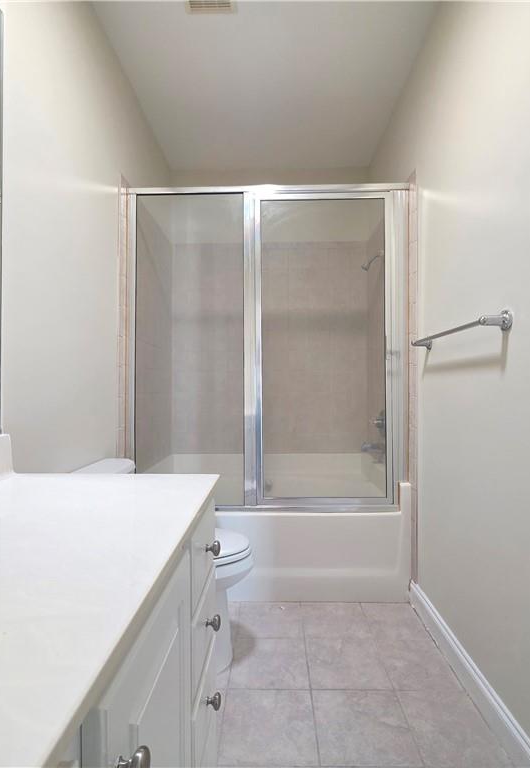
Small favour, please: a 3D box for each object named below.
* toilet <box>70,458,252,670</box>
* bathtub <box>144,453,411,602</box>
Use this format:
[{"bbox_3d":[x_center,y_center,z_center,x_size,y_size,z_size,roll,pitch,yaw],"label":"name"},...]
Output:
[{"bbox_3d":[-0.384,0.750,1.582,0.690,0.790,0.430,0,-1,1],"label":"toilet"},{"bbox_3d":[0.034,0.847,2.447,1.490,0.610,0.870,0,-1,1],"label":"bathtub"}]

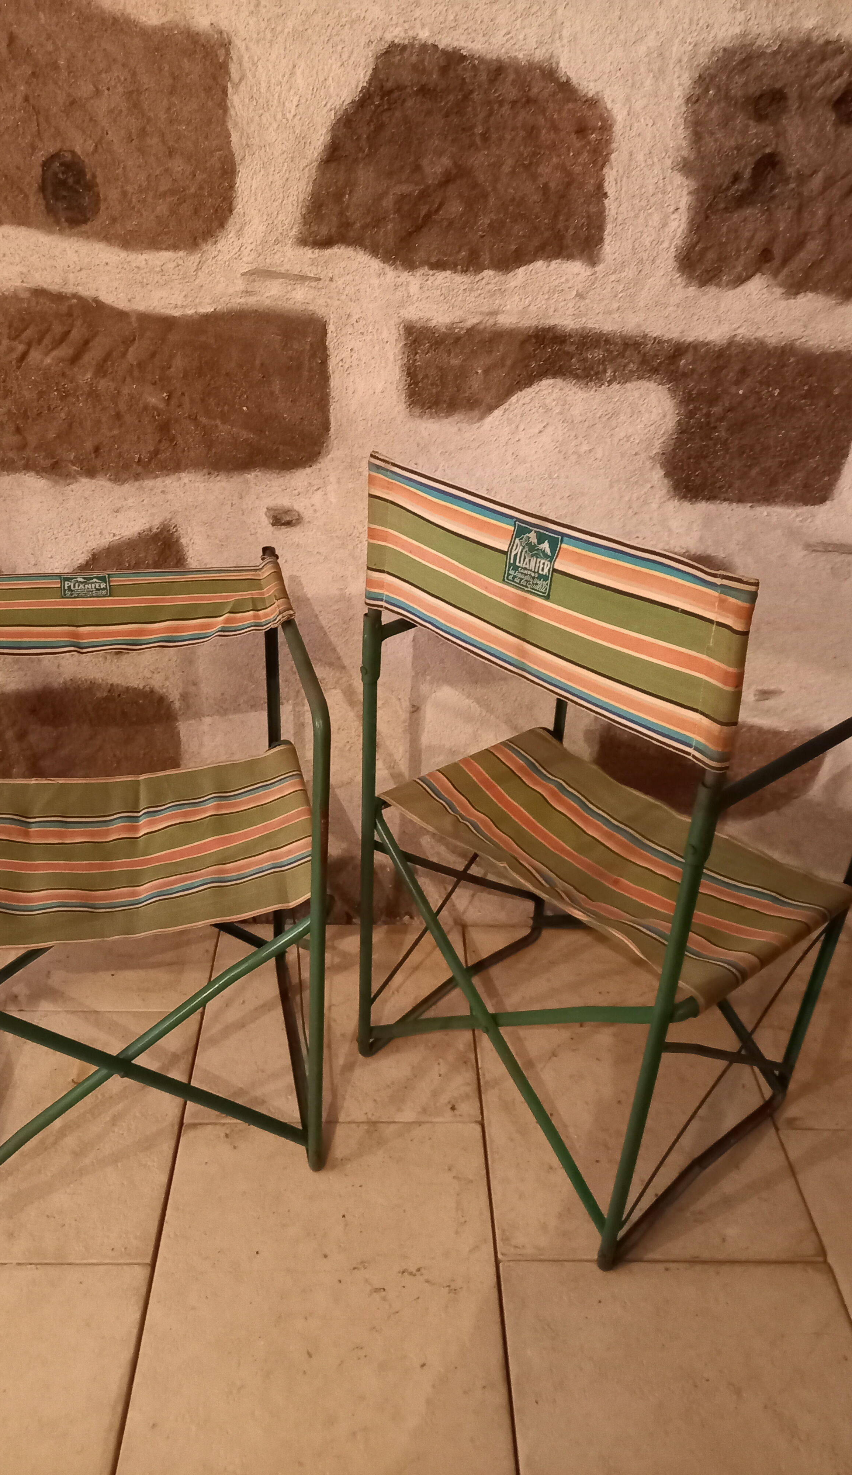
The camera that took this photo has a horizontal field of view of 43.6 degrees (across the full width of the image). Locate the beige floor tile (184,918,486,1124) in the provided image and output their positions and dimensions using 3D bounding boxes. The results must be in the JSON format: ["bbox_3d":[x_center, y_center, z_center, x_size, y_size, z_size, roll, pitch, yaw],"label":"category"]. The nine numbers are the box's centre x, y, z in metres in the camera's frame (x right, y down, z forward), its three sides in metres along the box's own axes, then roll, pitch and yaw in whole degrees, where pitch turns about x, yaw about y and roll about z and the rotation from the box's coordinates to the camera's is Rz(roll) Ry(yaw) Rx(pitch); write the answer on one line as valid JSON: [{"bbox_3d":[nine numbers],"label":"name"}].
[{"bbox_3d":[-0.126,0.402,1.530,0.384,0.011,0.370,2,32,-4],"label":"beige floor tile"}]

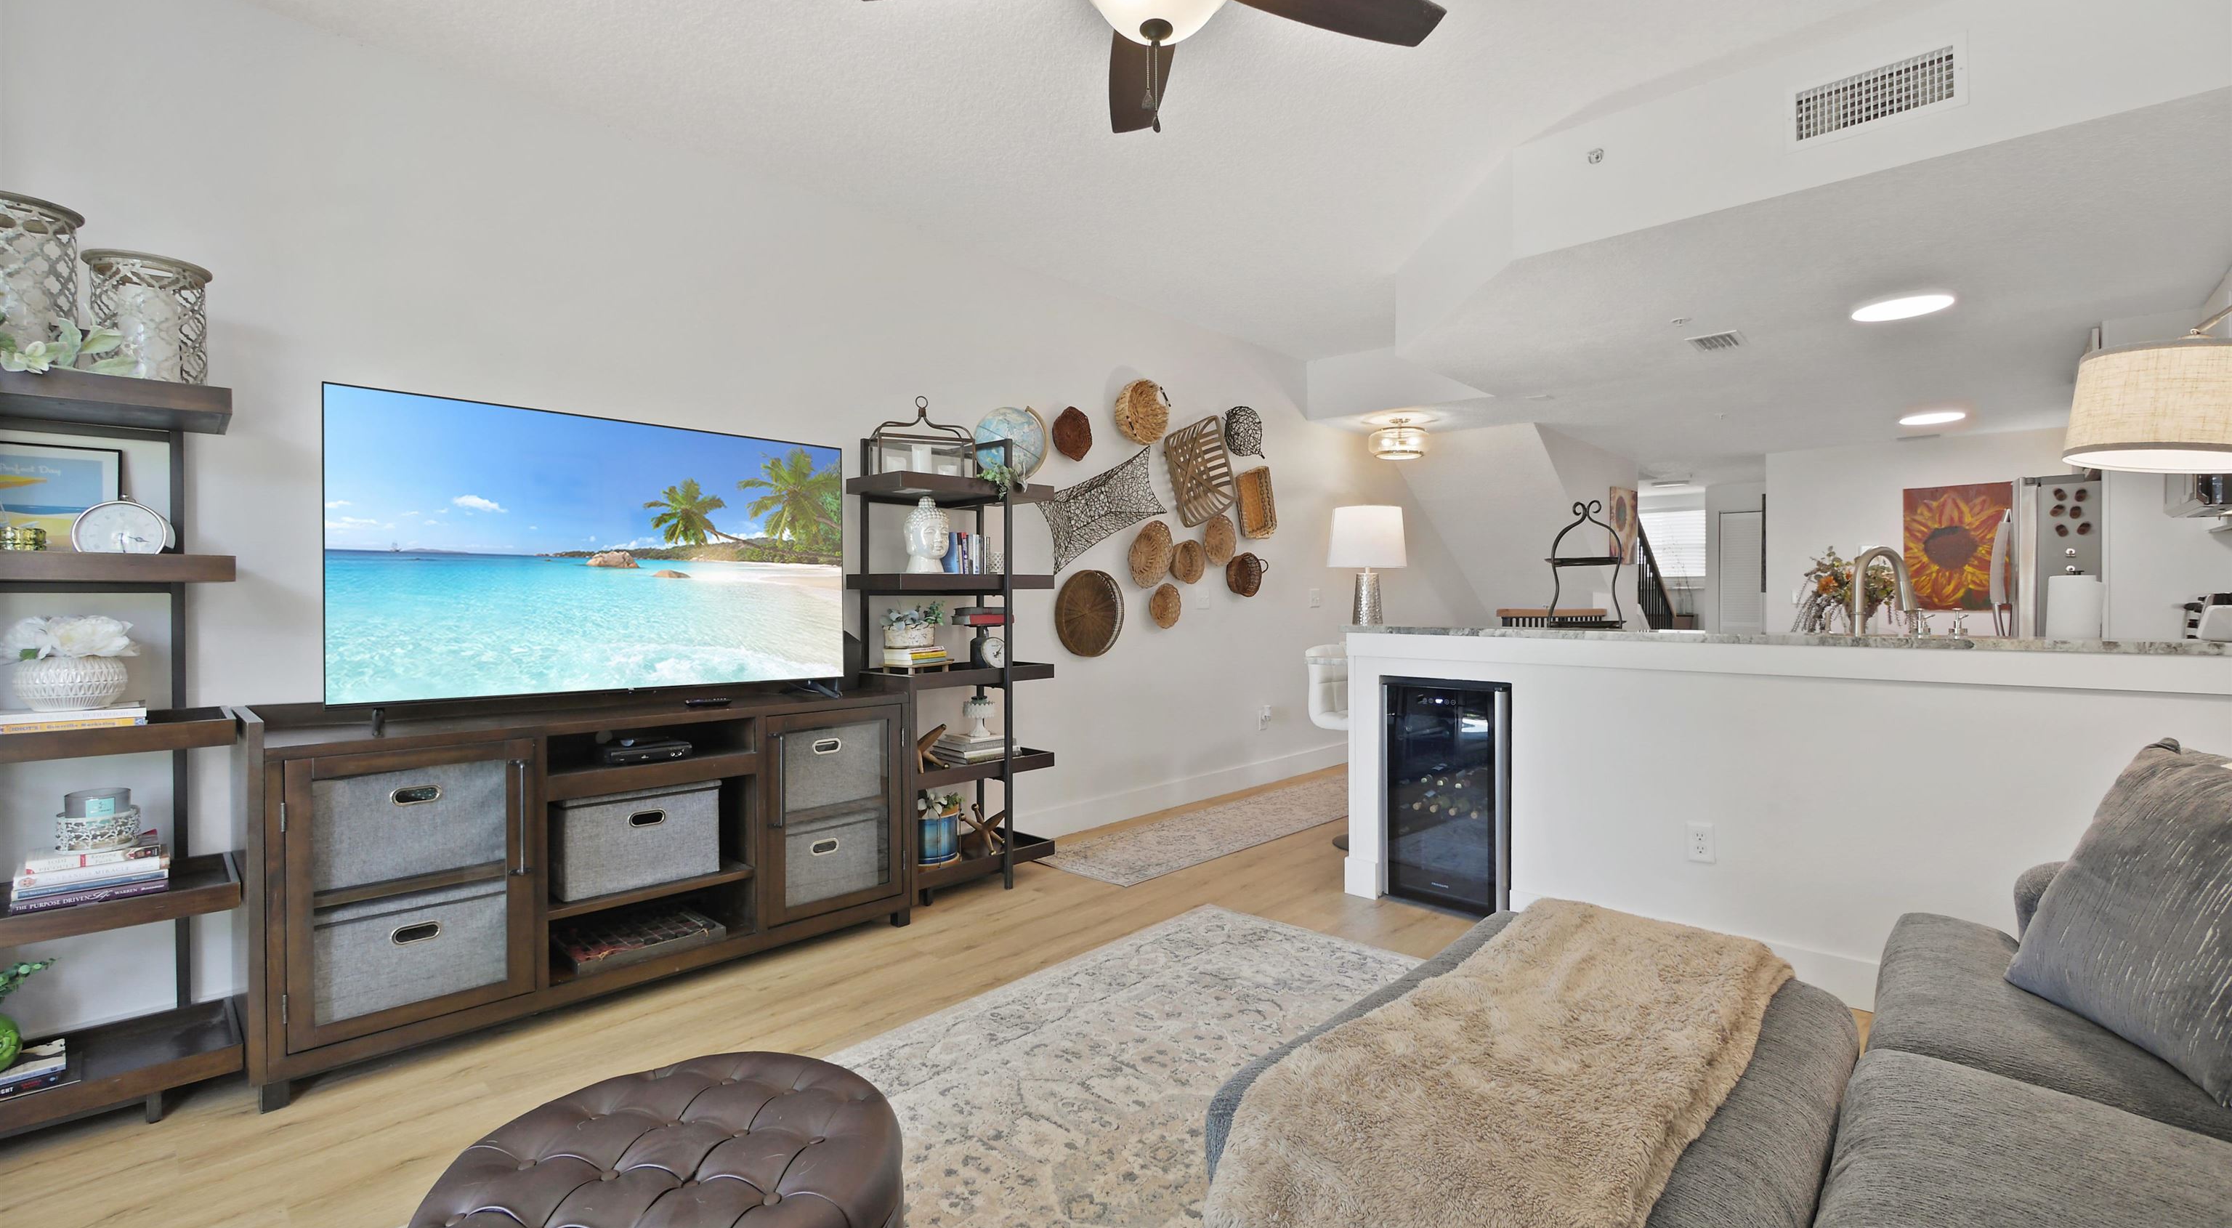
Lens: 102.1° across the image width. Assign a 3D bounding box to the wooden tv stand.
[{"bbox_3d":[-1.477,0.666,2.754,0.469,0.870,1.723,1,1,45],"label":"wooden tv stand"}]

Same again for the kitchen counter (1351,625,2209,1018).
[{"bbox_3d":[2.049,0.573,2.983,2.450,1.051,0.750,1,1,43],"label":"kitchen counter"}]

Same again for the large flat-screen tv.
[{"bbox_3d":[-1.549,-0.184,2.860,1.450,0.846,0.080,-1,1,-44],"label":"large flat-screen tv"}]

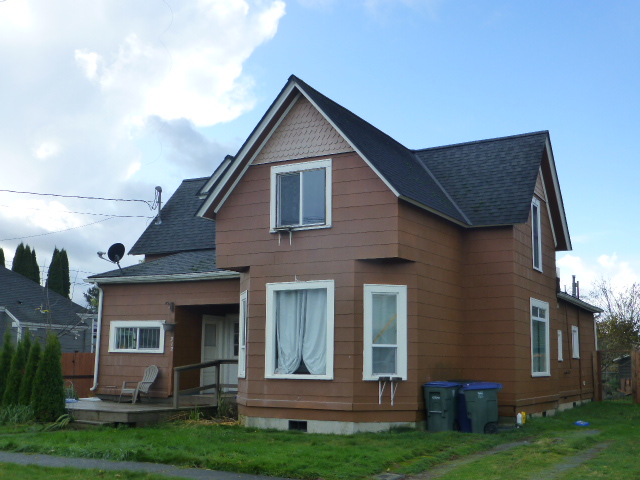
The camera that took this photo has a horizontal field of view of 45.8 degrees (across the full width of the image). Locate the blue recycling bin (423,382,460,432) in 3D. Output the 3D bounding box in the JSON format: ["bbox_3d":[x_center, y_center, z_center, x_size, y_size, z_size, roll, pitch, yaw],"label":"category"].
[{"bbox_3d":[2.640,3.520,15.999,0.620,1.050,0.800,-6,-11,36],"label":"blue recycling bin"}]

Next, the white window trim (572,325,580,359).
[{"bbox_3d":[8.417,3.377,24.928,0.100,1.080,0.920,-4,-10,30],"label":"white window trim"}]

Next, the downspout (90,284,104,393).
[{"bbox_3d":[-6.124,2.674,20.791,0.100,2.933,0.300,-4,-10,30],"label":"downspout"}]

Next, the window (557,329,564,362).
[{"bbox_3d":[7.307,3.214,23.044,0.100,0.950,0.700,-4,-10,30],"label":"window"}]

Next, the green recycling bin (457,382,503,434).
[{"bbox_3d":[3.326,3.474,15.649,0.820,1.050,0.620,2,-9,-7],"label":"green recycling bin"}]

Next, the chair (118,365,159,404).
[{"bbox_3d":[-4.623,3.702,19.397,0.720,0.930,0.840,-4,-10,30],"label":"chair"}]

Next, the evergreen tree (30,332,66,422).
[{"bbox_3d":[-5.891,2.976,16.539,0.764,1.922,0.764,-4,-10,30],"label":"evergreen tree"}]

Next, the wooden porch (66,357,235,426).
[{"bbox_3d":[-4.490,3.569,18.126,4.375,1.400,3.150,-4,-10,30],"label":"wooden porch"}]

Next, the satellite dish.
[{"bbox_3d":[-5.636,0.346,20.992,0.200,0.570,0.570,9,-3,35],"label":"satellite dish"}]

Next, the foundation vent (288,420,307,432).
[{"bbox_3d":[-0.446,3.901,15.859,0.450,0.235,0.080,-4,-10,30],"label":"foundation vent"}]

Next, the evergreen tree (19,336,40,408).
[{"bbox_3d":[-6.622,3.171,17.676,0.700,1.801,0.700,-4,-10,30],"label":"evergreen tree"}]

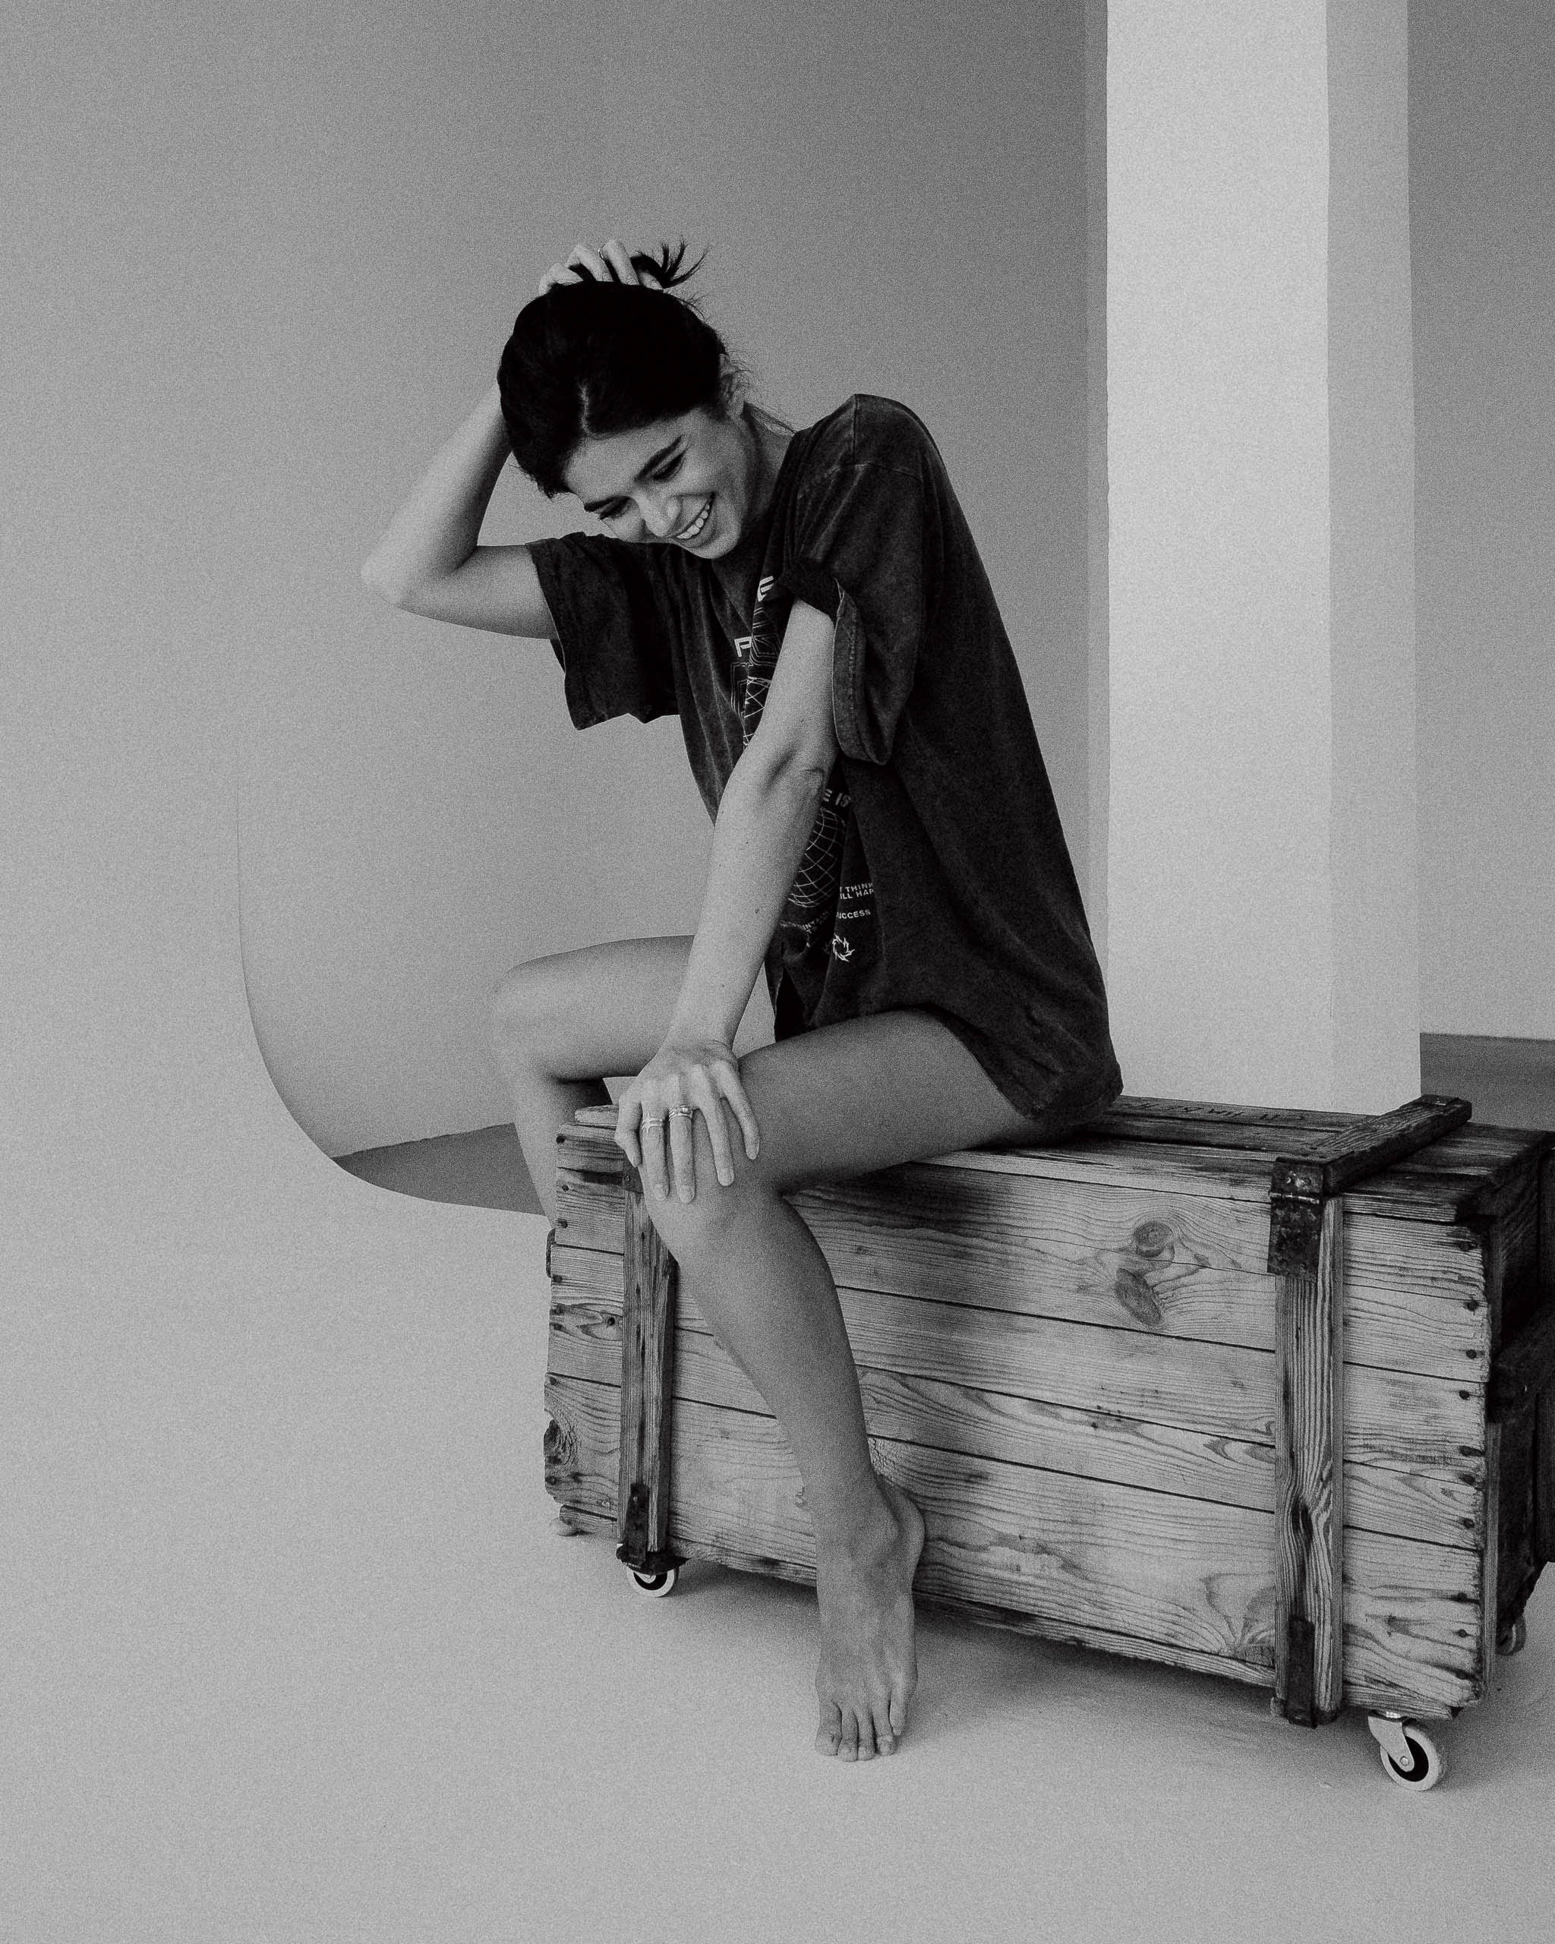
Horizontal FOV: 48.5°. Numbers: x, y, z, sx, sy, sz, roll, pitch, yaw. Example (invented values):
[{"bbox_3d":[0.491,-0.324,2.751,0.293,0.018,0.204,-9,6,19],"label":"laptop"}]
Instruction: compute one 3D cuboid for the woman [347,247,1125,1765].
[{"bbox_3d":[-0.030,-0.015,1.723,0.680,1.260,0.720,-3,5,-37],"label":"woman"}]

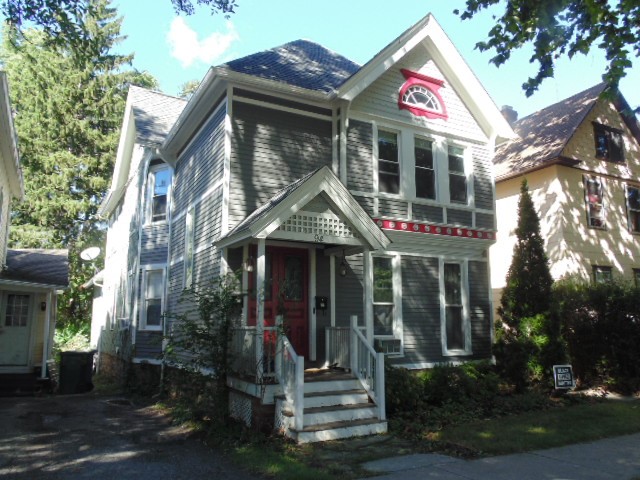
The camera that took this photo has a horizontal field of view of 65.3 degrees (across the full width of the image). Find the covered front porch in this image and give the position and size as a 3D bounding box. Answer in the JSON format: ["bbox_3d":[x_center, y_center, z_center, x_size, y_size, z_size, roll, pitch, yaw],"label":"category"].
[{"bbox_3d":[-0.229,0.949,8.810,2.700,4.300,2.800,5,-11,-28],"label":"covered front porch"}]

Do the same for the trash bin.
[{"bbox_3d":[-6.242,3.368,12.800,0.660,1.030,0.740,5,-11,-28],"label":"trash bin"}]

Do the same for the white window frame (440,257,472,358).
[{"bbox_3d":[3.353,1.642,12.237,0.950,2.380,0.140,5,-11,-28],"label":"white window frame"}]

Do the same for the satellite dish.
[{"bbox_3d":[-8.551,0.503,18.600,0.750,0.550,0.350,2,-10,-13],"label":"satellite dish"}]

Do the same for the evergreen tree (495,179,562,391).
[{"bbox_3d":[5.302,1.006,12.719,1.700,5.390,1.700,5,-11,-28],"label":"evergreen tree"}]

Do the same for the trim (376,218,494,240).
[{"bbox_3d":[2.604,-0.280,11.823,4.450,0.220,0.120,5,-11,-28],"label":"trim"}]

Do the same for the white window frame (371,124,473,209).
[{"bbox_3d":[2.595,-1.718,12.076,3.120,1.780,0.150,5,-11,-28],"label":"white window frame"}]

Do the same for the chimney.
[{"bbox_3d":[7.747,-5.022,20.300,0.540,0.880,0.540,5,-11,-28],"label":"chimney"}]

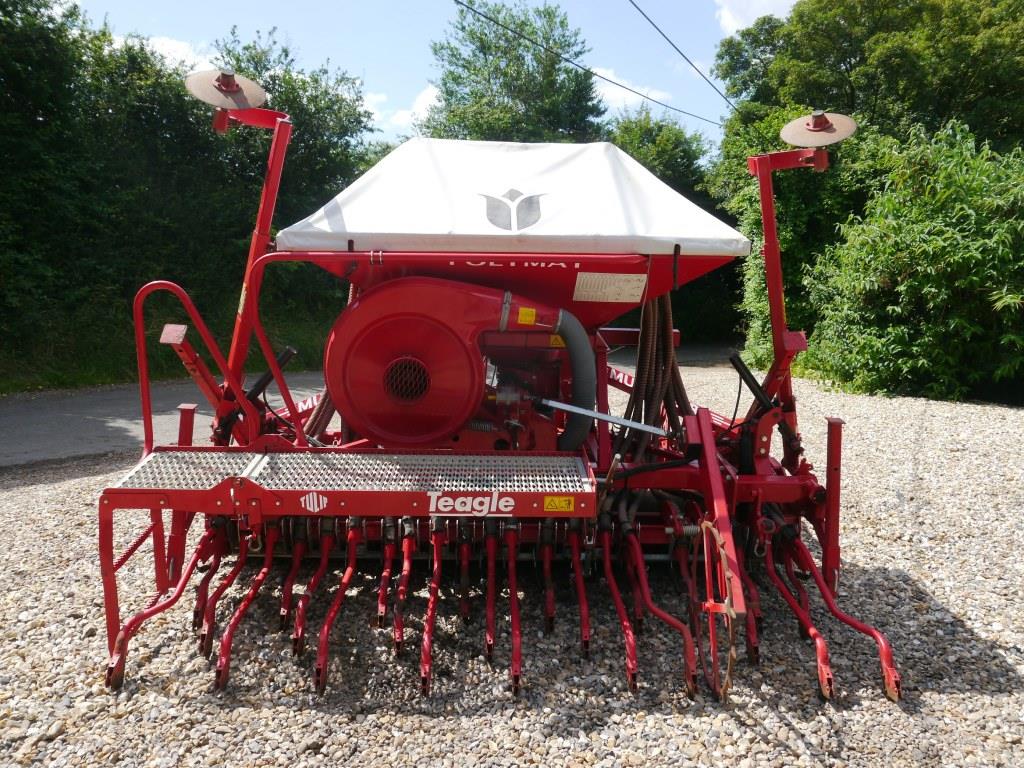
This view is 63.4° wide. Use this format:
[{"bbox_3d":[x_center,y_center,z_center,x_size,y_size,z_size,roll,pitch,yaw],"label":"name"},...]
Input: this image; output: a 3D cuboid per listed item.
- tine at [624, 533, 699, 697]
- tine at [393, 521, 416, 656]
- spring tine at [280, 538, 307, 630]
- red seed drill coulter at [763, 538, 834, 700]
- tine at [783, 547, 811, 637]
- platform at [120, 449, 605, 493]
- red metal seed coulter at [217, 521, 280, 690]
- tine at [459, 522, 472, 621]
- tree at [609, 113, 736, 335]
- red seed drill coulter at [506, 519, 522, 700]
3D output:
[{"bbox_3d":[0.574,0.879,3.250,0.210,0.419,0.602,0,12,-1],"label":"tine"},{"bbox_3d":[-0.440,0.817,3.345,0.047,0.388,0.398,0,12,-1],"label":"tine"},{"bbox_3d":[-0.971,0.877,3.680,0.049,0.310,0.337,0,10,0],"label":"spring tine"},{"bbox_3d":[1.157,0.924,3.371,0.063,0.368,0.721,0,10,0],"label":"red seed drill coulter"},{"bbox_3d":[1.261,0.916,3.686,0.040,0.293,0.337,0,10,0],"label":"tine"},{"bbox_3d":[-0.609,0.374,3.329,1.815,0.050,0.480,0,10,0],"label":"platform"},{"bbox_3d":[-1.039,0.855,3.250,0.089,0.405,0.596,0,12,-1],"label":"red metal seed coulter"},{"bbox_3d":[-0.192,0.790,3.450,0.054,0.361,0.178,0,12,-1],"label":"tine"},{"bbox_3d":[2.907,-2.907,15.000,2.900,4.200,2.800,0,12,-1],"label":"tree"},{"bbox_3d":[0.010,0.869,3.250,0.058,0.433,0.602,0,12,-1],"label":"red seed drill coulter"}]

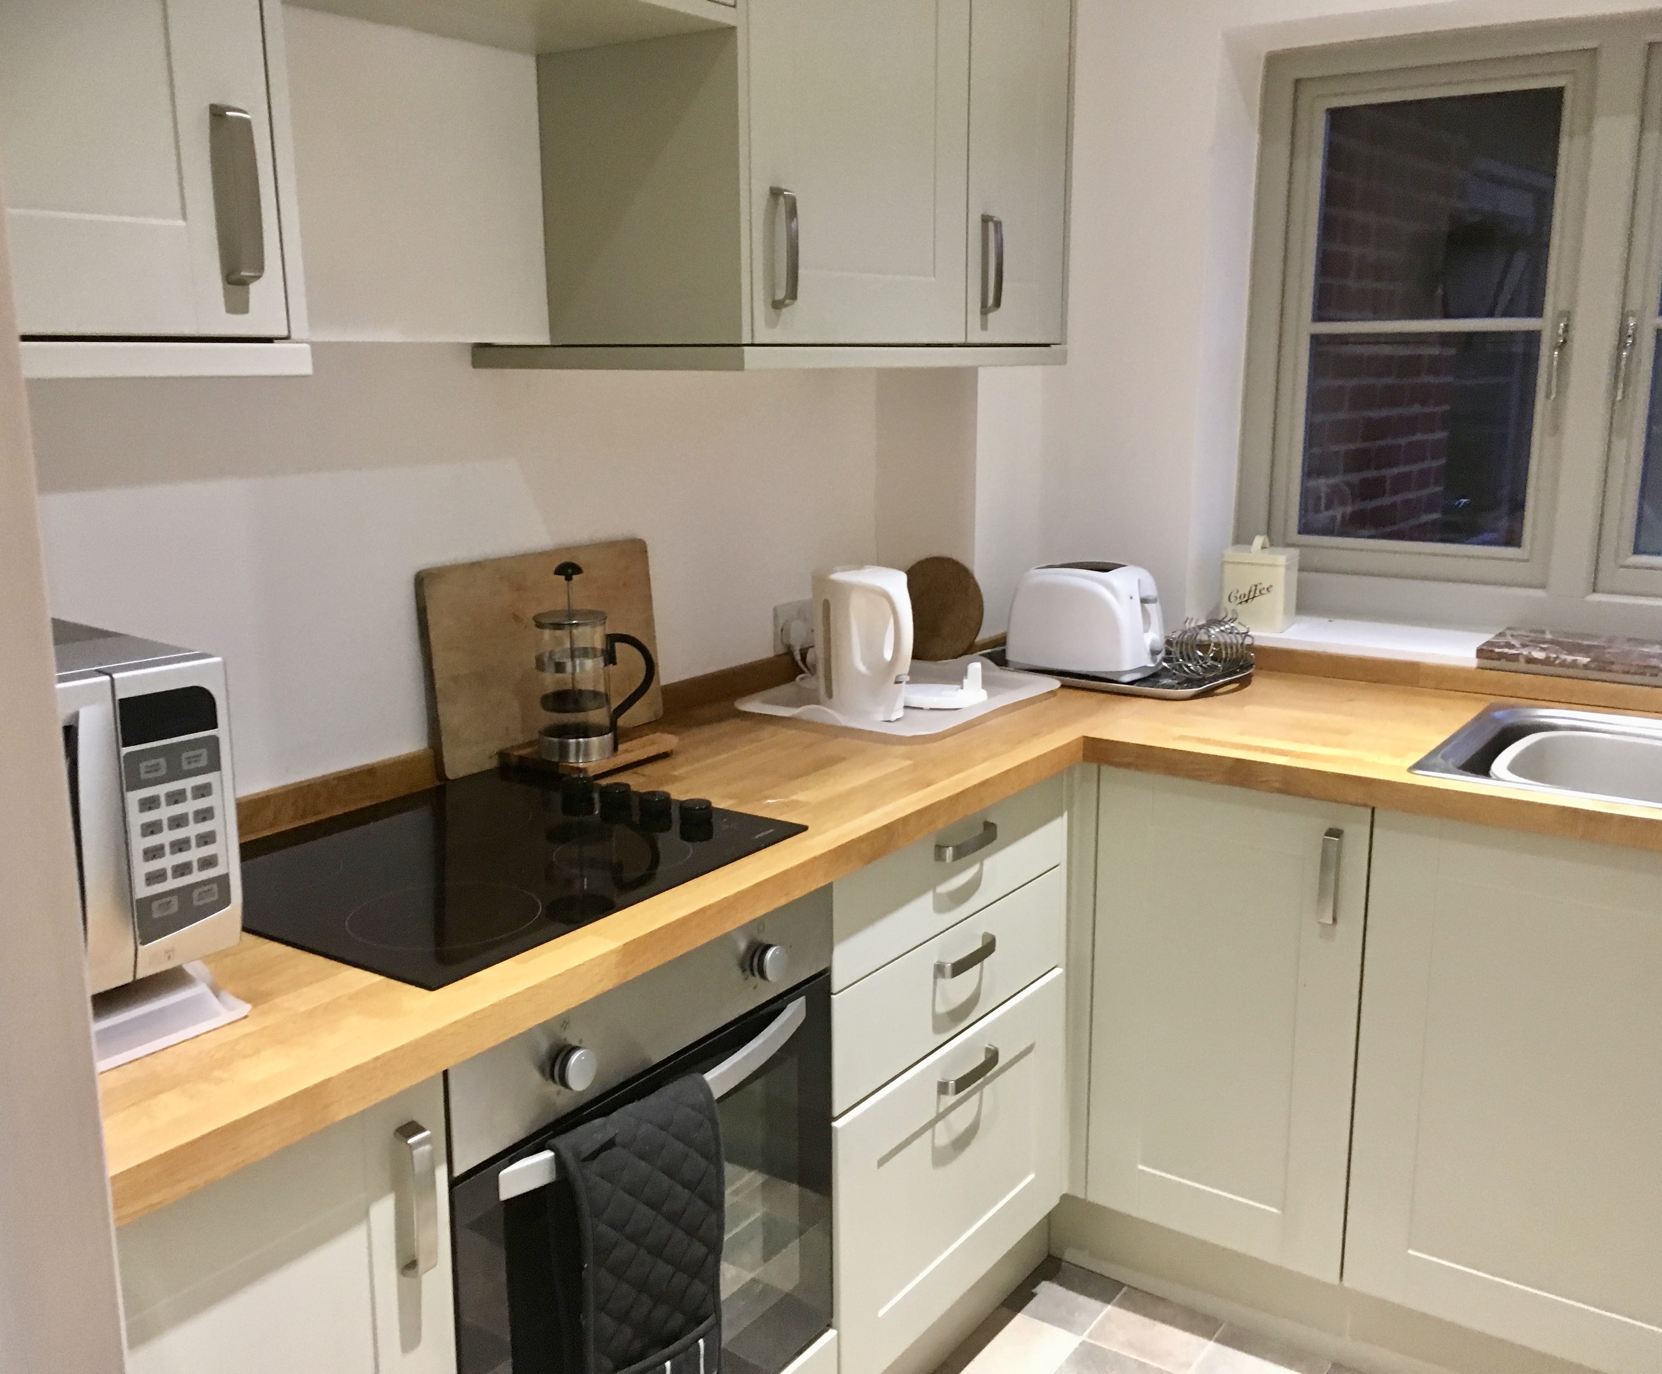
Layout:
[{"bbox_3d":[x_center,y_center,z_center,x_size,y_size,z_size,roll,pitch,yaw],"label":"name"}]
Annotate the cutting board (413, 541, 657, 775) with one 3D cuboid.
[{"bbox_3d":[-0.407,-0.052,2.213,0.021,0.281,0.438,2,11,36],"label":"cutting board"}]

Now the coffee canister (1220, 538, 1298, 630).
[{"bbox_3d":[0.794,-0.193,2.825,0.112,0.163,0.096,9,15,37],"label":"coffee canister"}]

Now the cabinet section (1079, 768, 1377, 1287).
[{"bbox_3d":[0.735,0.444,2.503,0.405,0.717,0.570,7,14,34],"label":"cabinet section"}]

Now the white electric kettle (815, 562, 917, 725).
[{"bbox_3d":[0.050,-0.072,2.426,0.135,0.224,0.185,-11,16,-40],"label":"white electric kettle"}]

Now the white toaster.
[{"bbox_3d":[0.463,-0.123,2.720,0.250,0.190,0.170,8,15,35],"label":"white toaster"}]

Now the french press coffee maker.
[{"bbox_3d":[-0.332,-0.040,2.135,0.162,0.272,0.107,-3,12,-11],"label":"french press coffee maker"}]

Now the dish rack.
[{"bbox_3d":[0.490,-0.078,2.747,0.470,0.105,0.320,8,15,35],"label":"dish rack"}]

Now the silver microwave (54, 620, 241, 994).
[{"bbox_3d":[-0.819,0.128,1.330,0.365,0.280,0.455,9,15,38],"label":"silver microwave"}]

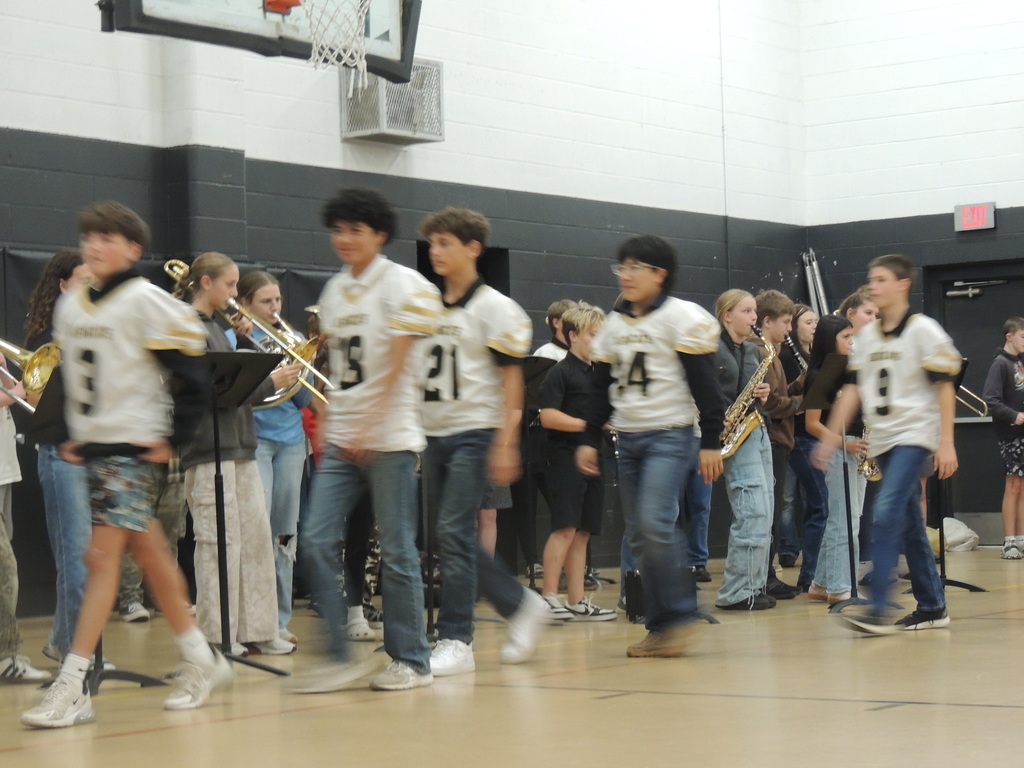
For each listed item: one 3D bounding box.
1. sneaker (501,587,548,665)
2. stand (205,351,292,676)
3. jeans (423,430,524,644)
[{"bbox_3d":[0.038,0.916,9.585,0.105,0.280,0.125,-3,-42,36],"label":"sneaker"},{"bbox_3d":[-1.030,0.479,9.265,0.460,1.170,0.510,-3,-2,38],"label":"stand"},{"bbox_3d":[-0.165,0.571,9.536,0.360,0.840,0.540,-3,-2,36],"label":"jeans"}]

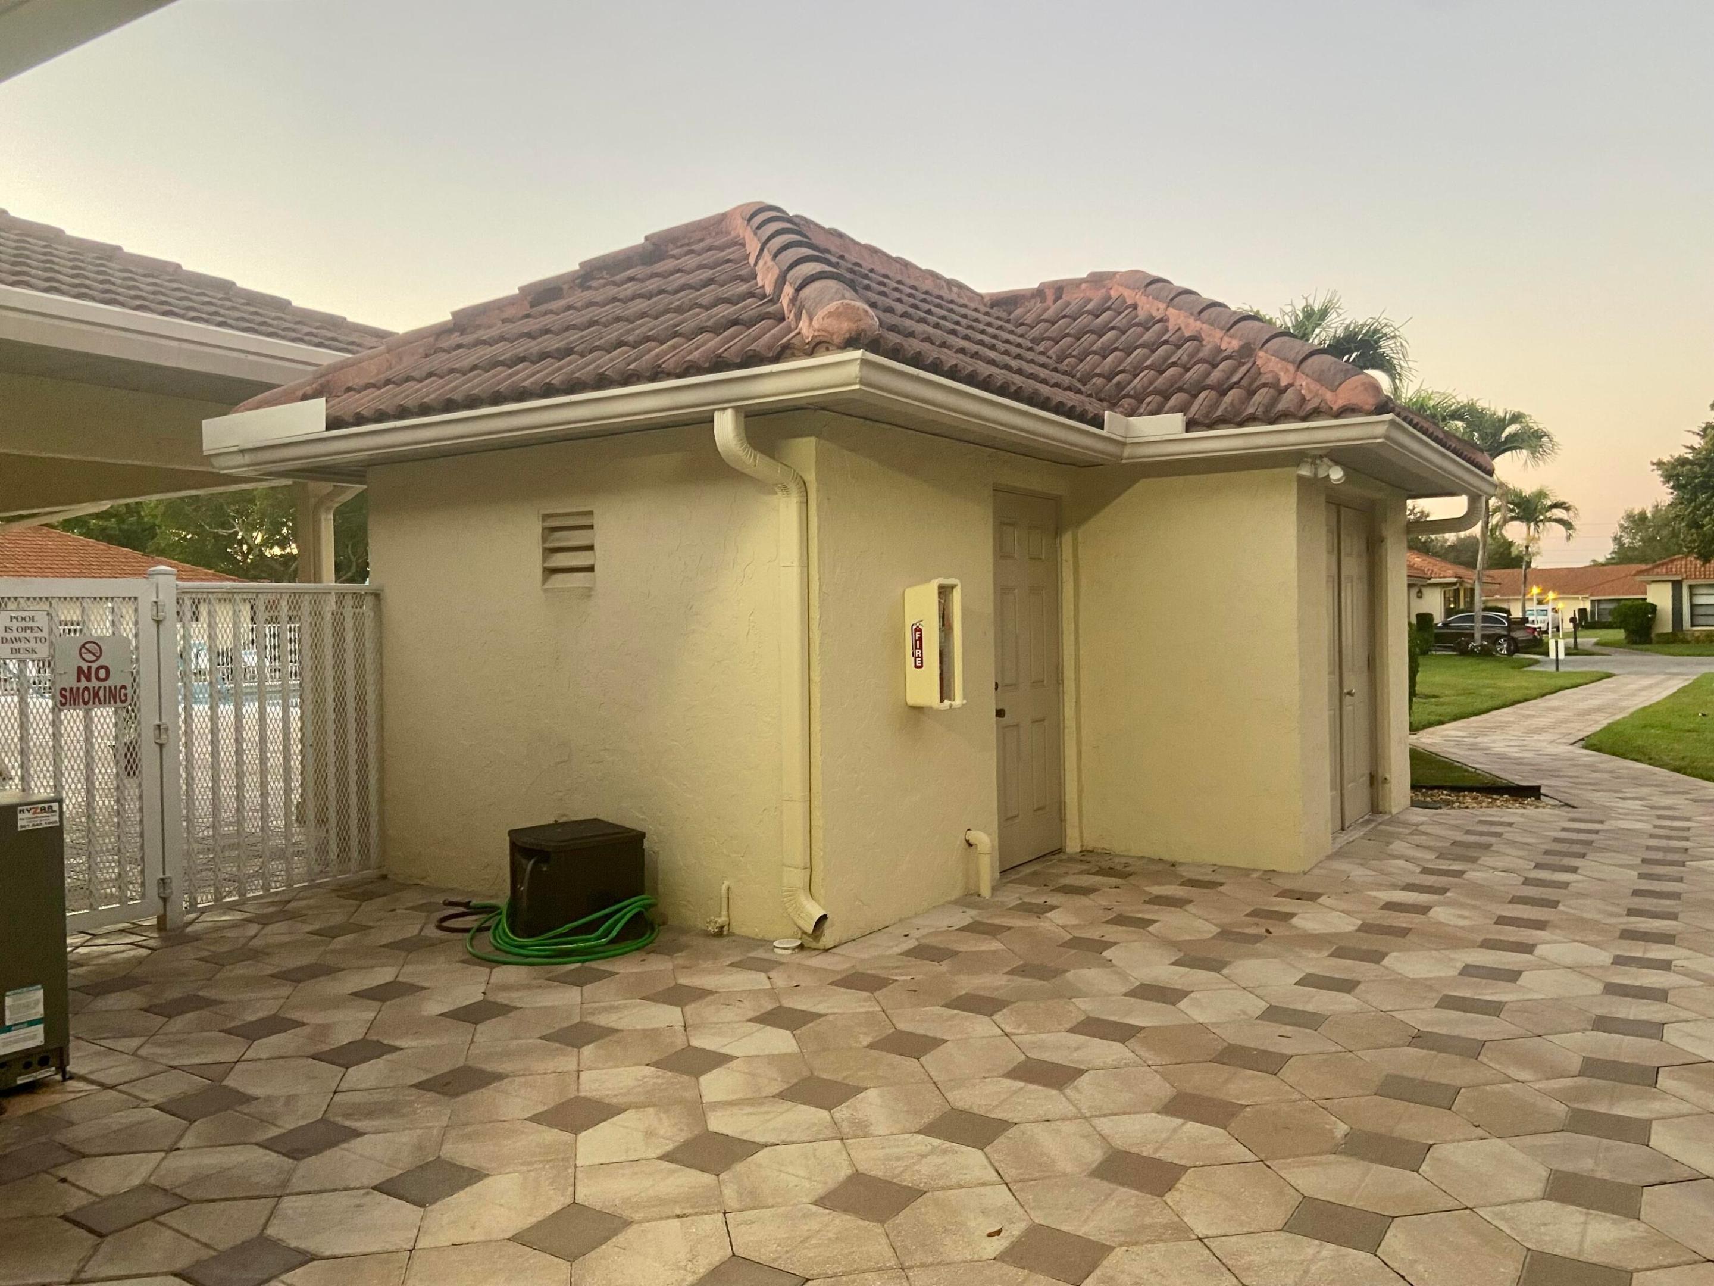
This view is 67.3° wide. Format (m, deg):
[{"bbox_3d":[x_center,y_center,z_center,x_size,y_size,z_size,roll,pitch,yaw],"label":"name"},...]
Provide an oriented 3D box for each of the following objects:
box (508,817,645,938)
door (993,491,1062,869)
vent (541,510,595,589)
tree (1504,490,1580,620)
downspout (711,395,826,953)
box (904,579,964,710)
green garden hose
[{"bbox_3d":[-1.256,1.070,5.743,0.450,0.450,0.530,-1,1,-35],"label":"box"},{"bbox_3d":[0.903,0.195,7.113,0.050,2.030,0.910,-1,1,34],"label":"door"},{"bbox_3d":[-1.383,-0.446,6.236,0.346,0.367,0.080,-1,1,34],"label":"vent"},{"bbox_3d":[31.797,-3.620,60.000,3.200,7.400,3.200,-1,1,27],"label":"tree"},{"bbox_3d":[-0.333,0.146,5.213,0.189,2.196,0.486,-1,1,34],"label":"downspout"},{"bbox_3d":[0.357,0.007,5.968,0.175,0.585,0.220,-1,1,34],"label":"box"},{"bbox_3d":[-1.507,1.213,5.831,1.420,0.170,0.760,-1,1,34],"label":"green garden hose"}]

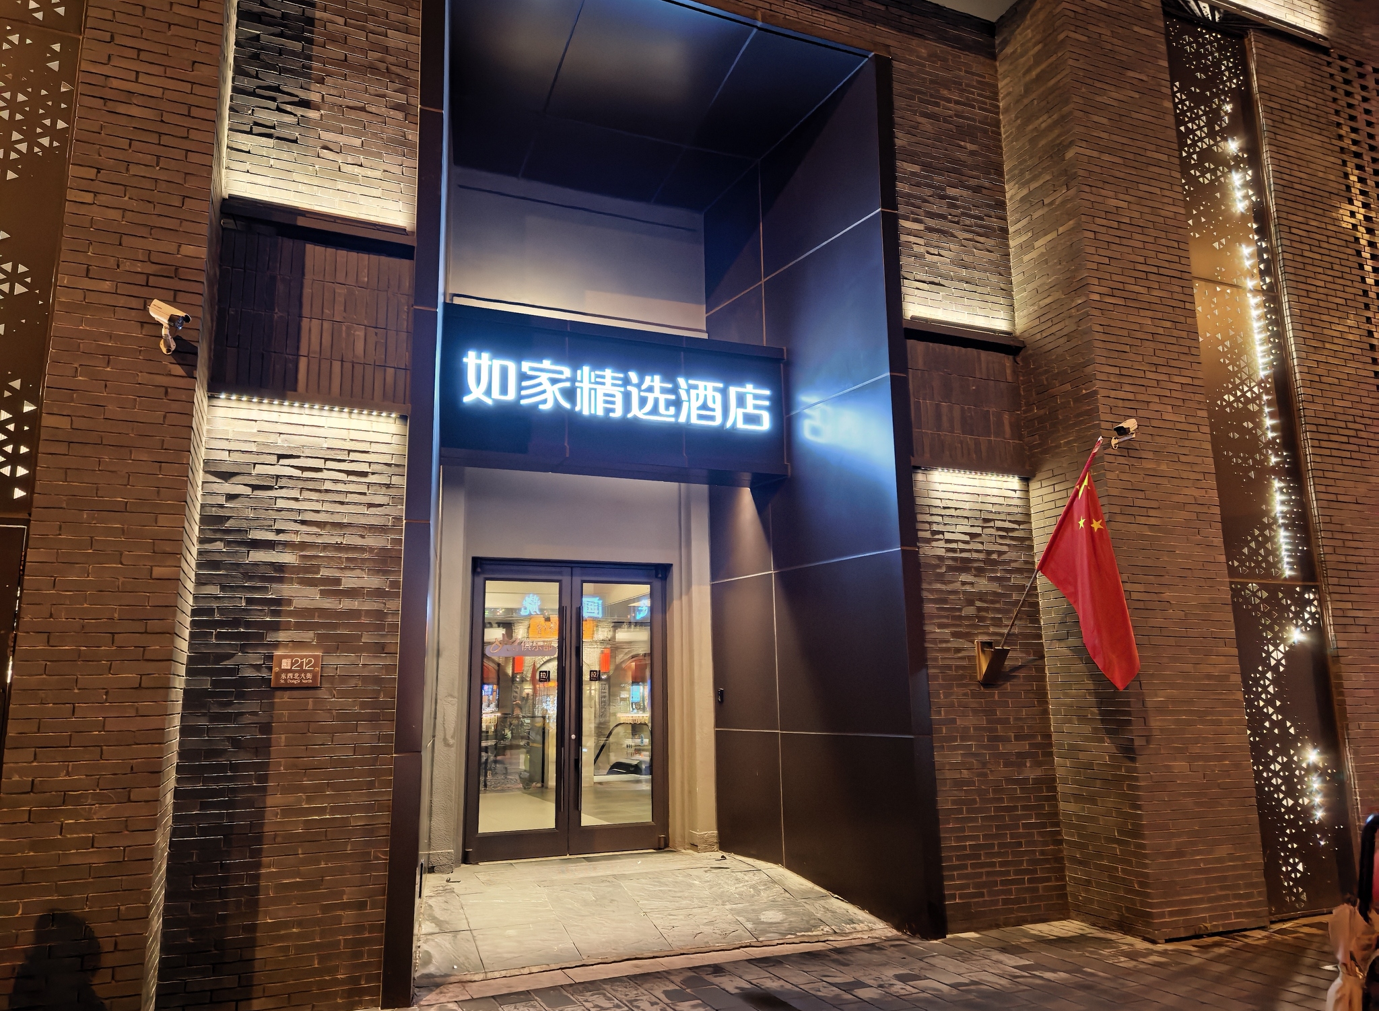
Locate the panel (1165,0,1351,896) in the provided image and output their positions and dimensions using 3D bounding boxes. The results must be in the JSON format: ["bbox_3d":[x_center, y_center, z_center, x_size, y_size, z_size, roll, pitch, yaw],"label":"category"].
[{"bbox_3d":[4.573,-0.658,7.800,1.080,7.425,0.050,4,-12,-23],"label":"panel"}]

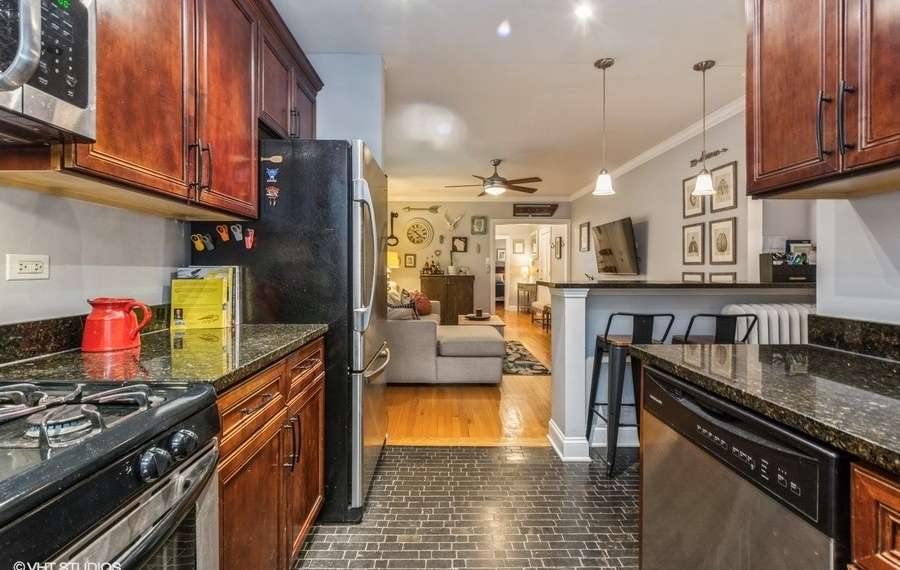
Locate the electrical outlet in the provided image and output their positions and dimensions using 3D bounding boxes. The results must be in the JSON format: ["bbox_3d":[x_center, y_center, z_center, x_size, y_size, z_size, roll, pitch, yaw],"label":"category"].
[{"bbox_3d":[-1.181,-0.049,1.045,0.010,0.071,0.113,0,1,-1],"label":"electrical outlet"}]

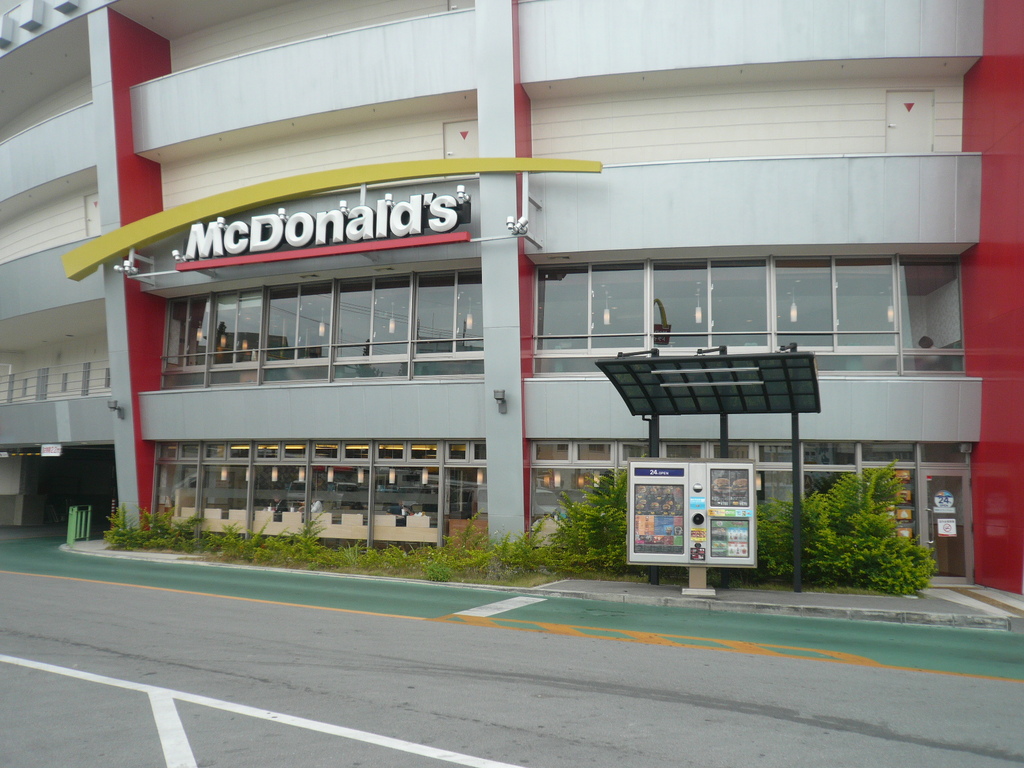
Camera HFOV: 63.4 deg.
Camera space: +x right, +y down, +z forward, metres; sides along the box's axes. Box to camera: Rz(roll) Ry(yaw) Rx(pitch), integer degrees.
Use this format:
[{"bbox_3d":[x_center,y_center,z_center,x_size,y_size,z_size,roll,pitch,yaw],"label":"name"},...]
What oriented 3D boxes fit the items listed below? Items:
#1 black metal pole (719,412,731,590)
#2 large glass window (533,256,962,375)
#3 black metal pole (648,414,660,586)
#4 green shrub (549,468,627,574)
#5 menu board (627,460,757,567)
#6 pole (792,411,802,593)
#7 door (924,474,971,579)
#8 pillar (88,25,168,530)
[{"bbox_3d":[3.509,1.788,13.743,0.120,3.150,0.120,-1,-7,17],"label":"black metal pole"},{"bbox_3d":[4.314,-1.286,15.599,7.850,2.200,0.300,0,-7,9],"label":"large glass window"},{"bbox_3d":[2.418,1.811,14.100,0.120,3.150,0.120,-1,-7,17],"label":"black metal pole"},{"bbox_3d":[1.399,2.515,14.760,1.550,1.870,1.300,0,-7,11],"label":"green shrub"},{"bbox_3d":[2.812,2.013,13.009,2.010,1.660,0.300,0,-7,6],"label":"menu board"},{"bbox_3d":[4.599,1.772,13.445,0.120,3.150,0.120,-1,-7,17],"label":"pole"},{"bbox_3d":[7.823,2.554,14.896,0.880,2.050,0.090,1,-7,3],"label":"door"},{"bbox_3d":[-8.899,-2.322,19.687,0.760,12.200,1.250,-3,0,31],"label":"pillar"}]

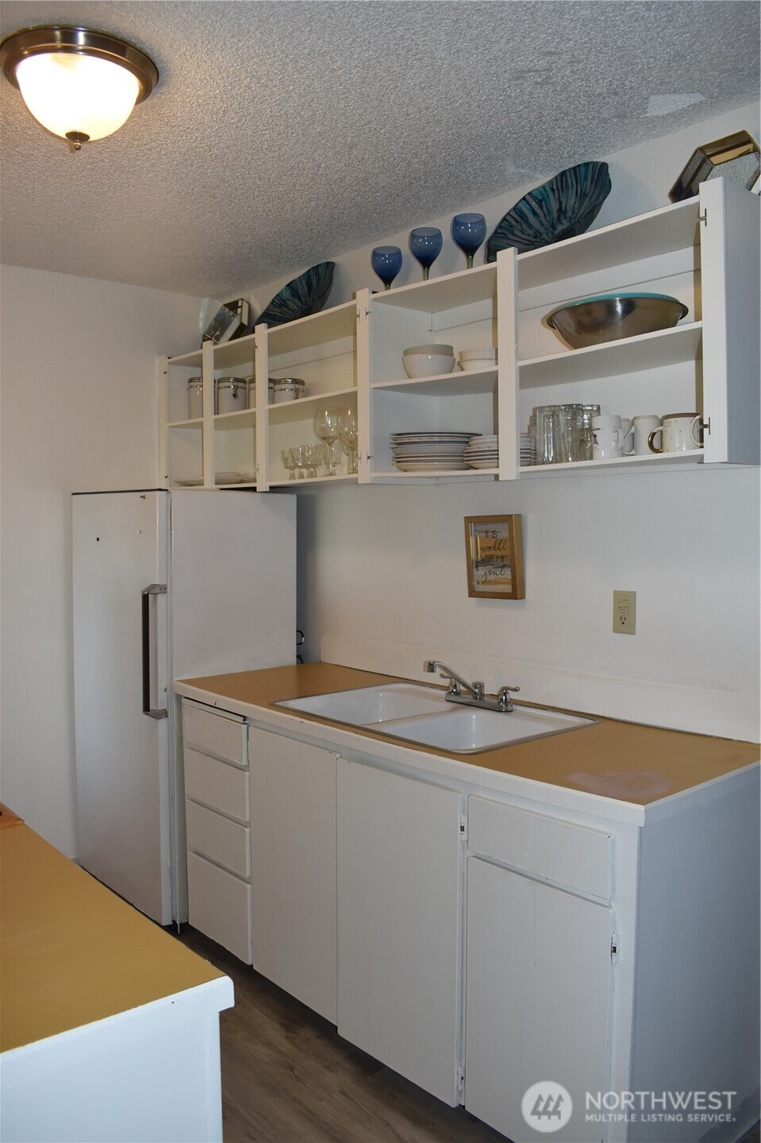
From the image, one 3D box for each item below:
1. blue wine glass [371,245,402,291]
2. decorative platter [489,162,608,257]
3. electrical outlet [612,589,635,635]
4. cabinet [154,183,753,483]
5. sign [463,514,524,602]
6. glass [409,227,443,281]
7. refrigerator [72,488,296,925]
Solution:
[{"bbox_3d":[0.023,-0.933,2.760,0.099,0.202,0.099,0,3,0],"label":"blue wine glass"},{"bbox_3d":[0.473,-0.940,2.321,0.390,0.390,0.100,3,-35,48],"label":"decorative platter"},{"bbox_3d":[0.657,0.110,2.299,0.009,0.115,0.071,-2,3,-41],"label":"electrical outlet"},{"bbox_3d":[-0.007,-0.568,2.804,0.294,0.597,2.517,-2,3,-41],"label":"cabinet"},{"bbox_3d":[0.347,-0.044,2.607,0.038,0.254,0.200,-8,7,-41],"label":"sign"},{"bbox_3d":[0.142,-0.937,2.619,0.099,0.202,0.099,0,3,0],"label":"glass"},{"bbox_3d":[-0.779,0.475,3.351,0.622,1.565,0.735,-2,3,-41],"label":"refrigerator"}]

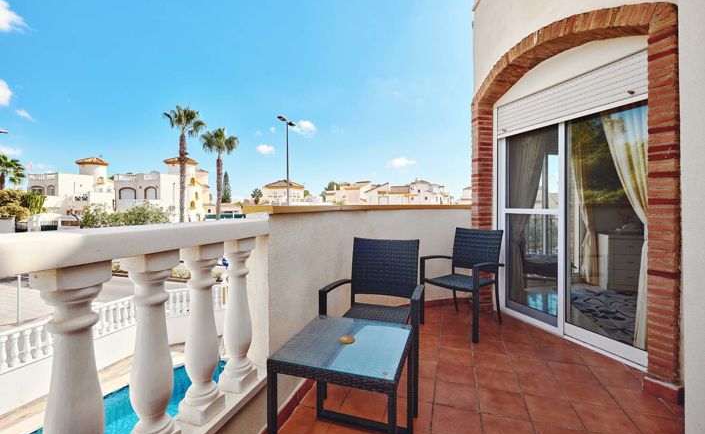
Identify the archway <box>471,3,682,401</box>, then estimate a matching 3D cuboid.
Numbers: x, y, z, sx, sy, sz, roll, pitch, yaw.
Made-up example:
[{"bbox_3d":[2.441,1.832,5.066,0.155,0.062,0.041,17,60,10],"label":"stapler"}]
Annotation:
[{"bbox_3d":[1.669,-0.267,2.446,0.250,2.600,1.618,0,1,-20],"label":"archway"}]

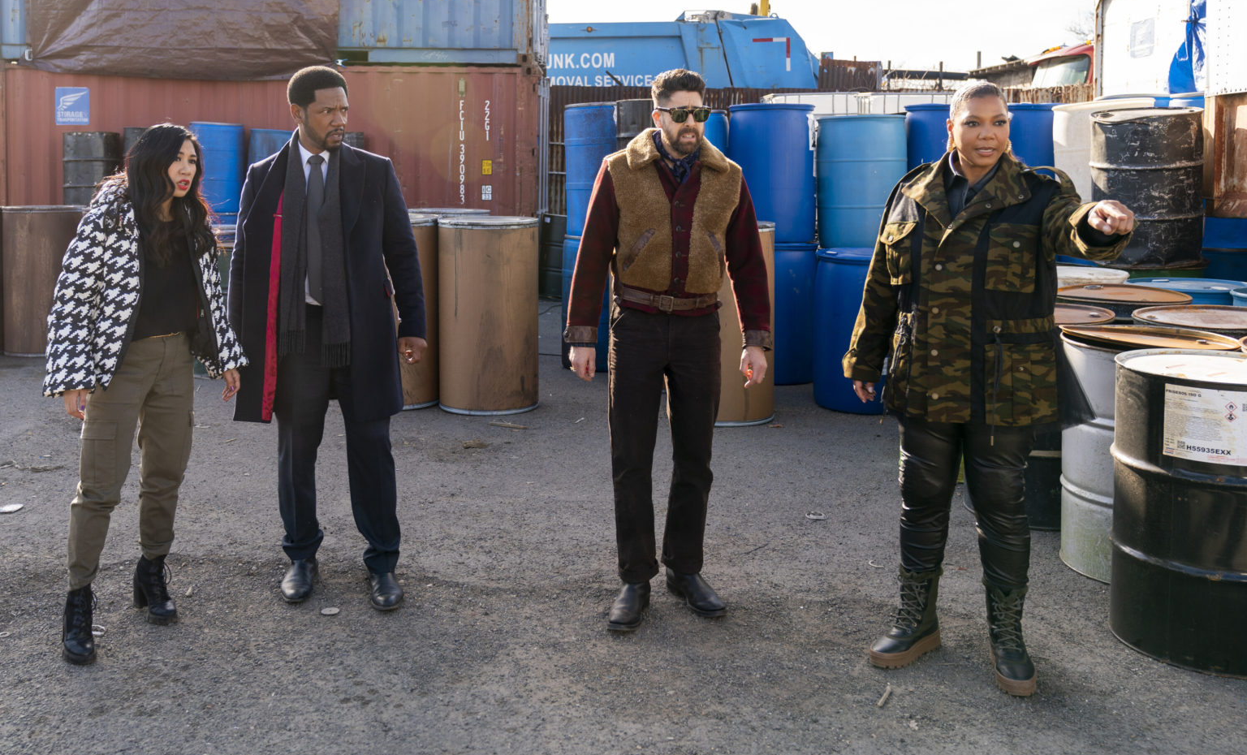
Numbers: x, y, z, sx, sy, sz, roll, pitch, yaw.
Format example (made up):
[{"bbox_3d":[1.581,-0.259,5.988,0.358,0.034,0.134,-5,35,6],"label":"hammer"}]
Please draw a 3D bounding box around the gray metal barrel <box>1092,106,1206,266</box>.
[{"bbox_3d":[2.978,-1.072,6.500,0.590,0.880,0.590,0,9,0],"label":"gray metal barrel"}]

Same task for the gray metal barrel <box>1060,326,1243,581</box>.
[{"bbox_3d":[1.975,0.294,4.310,0.600,0.880,0.600,0,11,0],"label":"gray metal barrel"}]

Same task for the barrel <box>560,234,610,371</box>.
[{"bbox_3d":[-0.142,-0.542,8.100,0.585,0.910,0.585,0,9,0],"label":"barrel"}]

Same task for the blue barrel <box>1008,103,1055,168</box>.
[{"bbox_3d":[2.722,-1.370,7.650,0.580,0.900,0.580,0,11,0],"label":"blue barrel"}]

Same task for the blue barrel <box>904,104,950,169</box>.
[{"bbox_3d":[2.160,-1.361,7.600,0.580,0.900,0.580,0,11,0],"label":"blue barrel"}]

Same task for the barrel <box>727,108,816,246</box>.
[{"bbox_3d":[0.998,-1.385,7.680,0.580,0.910,0.580,0,9,0],"label":"barrel"}]

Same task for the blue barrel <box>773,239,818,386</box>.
[{"bbox_3d":[0.998,-0.437,7.650,0.580,0.900,0.580,0,11,0],"label":"blue barrel"}]

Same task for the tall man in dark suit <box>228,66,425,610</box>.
[{"bbox_3d":[-1.042,-0.150,4.000,0.680,1.840,0.420,-1,10,-5],"label":"tall man in dark suit"}]

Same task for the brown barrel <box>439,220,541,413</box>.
[{"bbox_3d":[-0.799,-0.373,6.780,0.585,1.060,0.585,0,9,0],"label":"brown barrel"}]

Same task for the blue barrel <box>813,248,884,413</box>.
[{"bbox_3d":[1.444,-0.290,6.930,0.590,0.910,0.590,0,9,0],"label":"blue barrel"}]

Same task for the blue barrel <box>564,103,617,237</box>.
[{"bbox_3d":[-0.115,-1.432,7.920,0.580,0.900,0.580,0,11,0],"label":"blue barrel"}]

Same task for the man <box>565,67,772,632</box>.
[{"bbox_3d":[0.147,-0.092,3.740,0.660,1.790,0.400,-1,11,-5],"label":"man"}]

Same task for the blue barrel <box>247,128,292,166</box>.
[{"bbox_3d":[-3.798,-2.254,12.500,0.585,0.900,0.585,0,9,0],"label":"blue barrel"}]

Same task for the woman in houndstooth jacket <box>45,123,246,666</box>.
[{"bbox_3d":[-1.503,0.021,3.580,0.600,1.620,0.440,-10,15,-44],"label":"woman in houndstooth jacket"}]

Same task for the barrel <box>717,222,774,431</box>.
[{"bbox_3d":[0.580,-0.320,6.580,0.585,1.085,0.585,0,11,0],"label":"barrel"}]

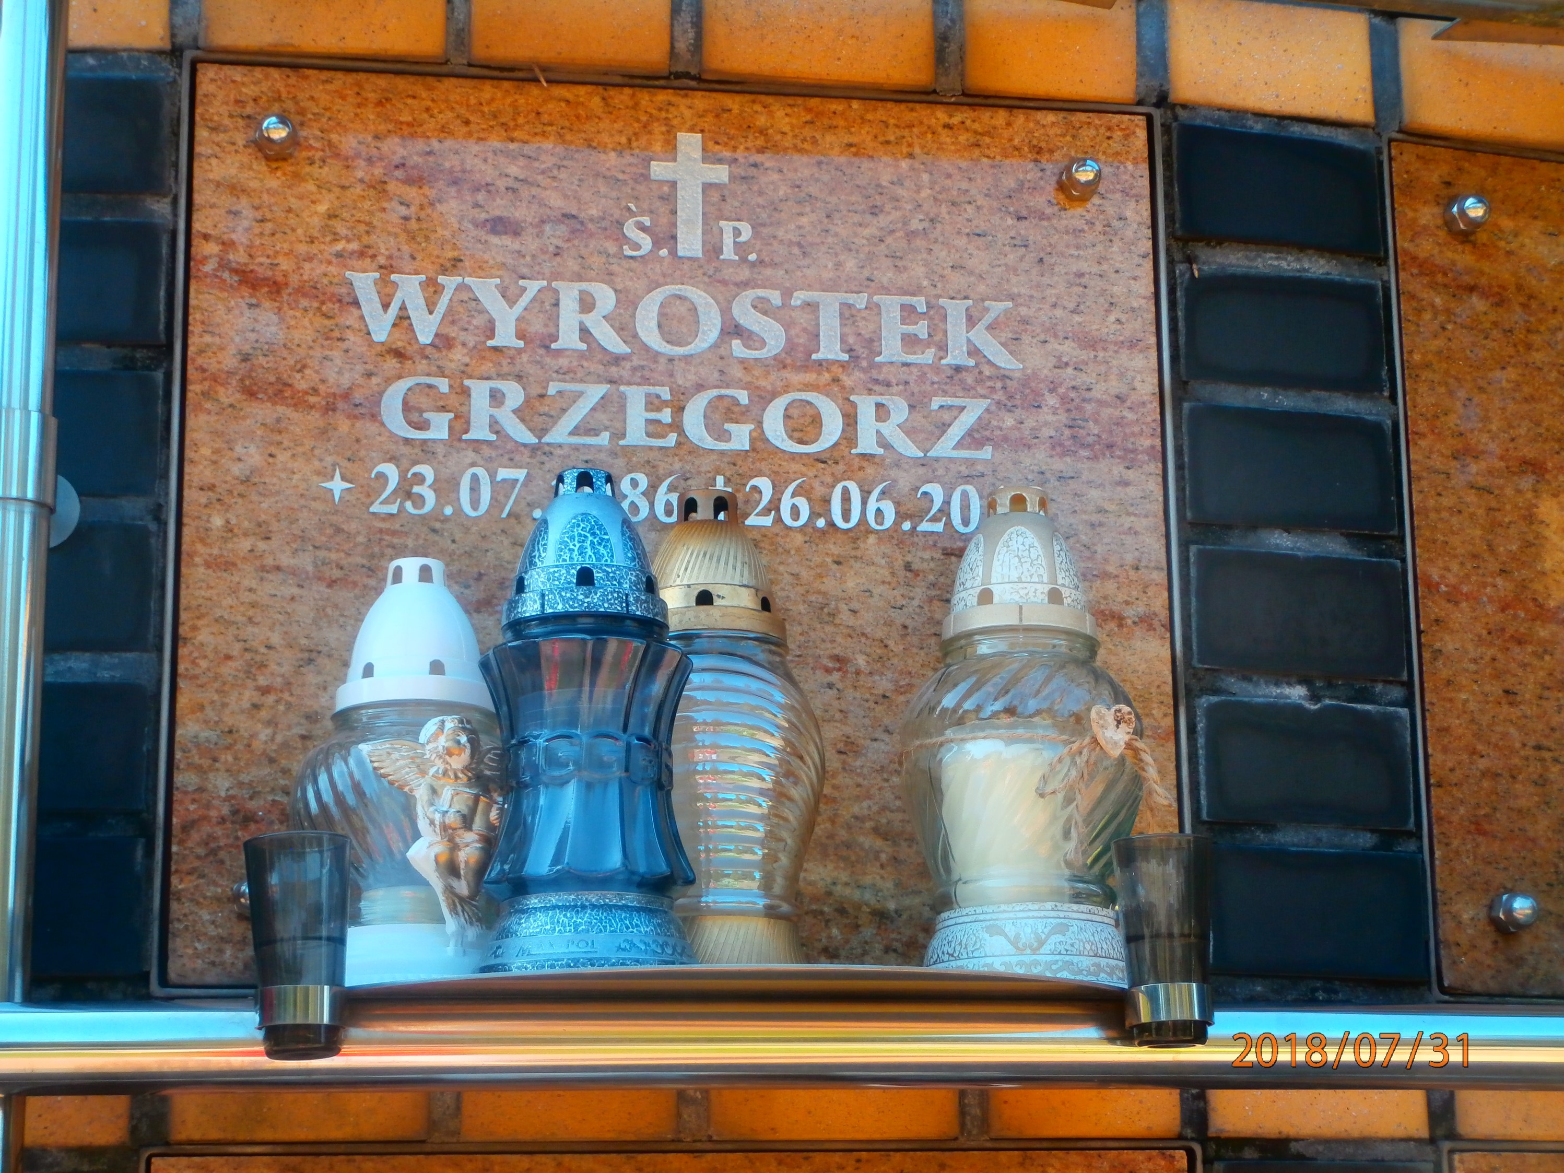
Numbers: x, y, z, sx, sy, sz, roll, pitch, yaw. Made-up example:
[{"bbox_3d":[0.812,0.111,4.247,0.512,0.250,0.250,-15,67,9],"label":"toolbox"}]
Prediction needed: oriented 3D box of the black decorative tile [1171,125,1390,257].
[{"bbox_3d":[0.264,-0.210,1.654,0.120,0.064,0.016,4,-14,-18],"label":"black decorative tile"}]

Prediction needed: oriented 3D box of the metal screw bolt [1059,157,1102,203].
[{"bbox_3d":[0.156,-0.213,1.605,0.020,0.020,0.022,2,-13,-10],"label":"metal screw bolt"}]

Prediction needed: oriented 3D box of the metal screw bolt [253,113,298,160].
[{"bbox_3d":[-0.258,-0.231,1.569,0.022,0.021,0.021,2,-14,-10],"label":"metal screw bolt"}]

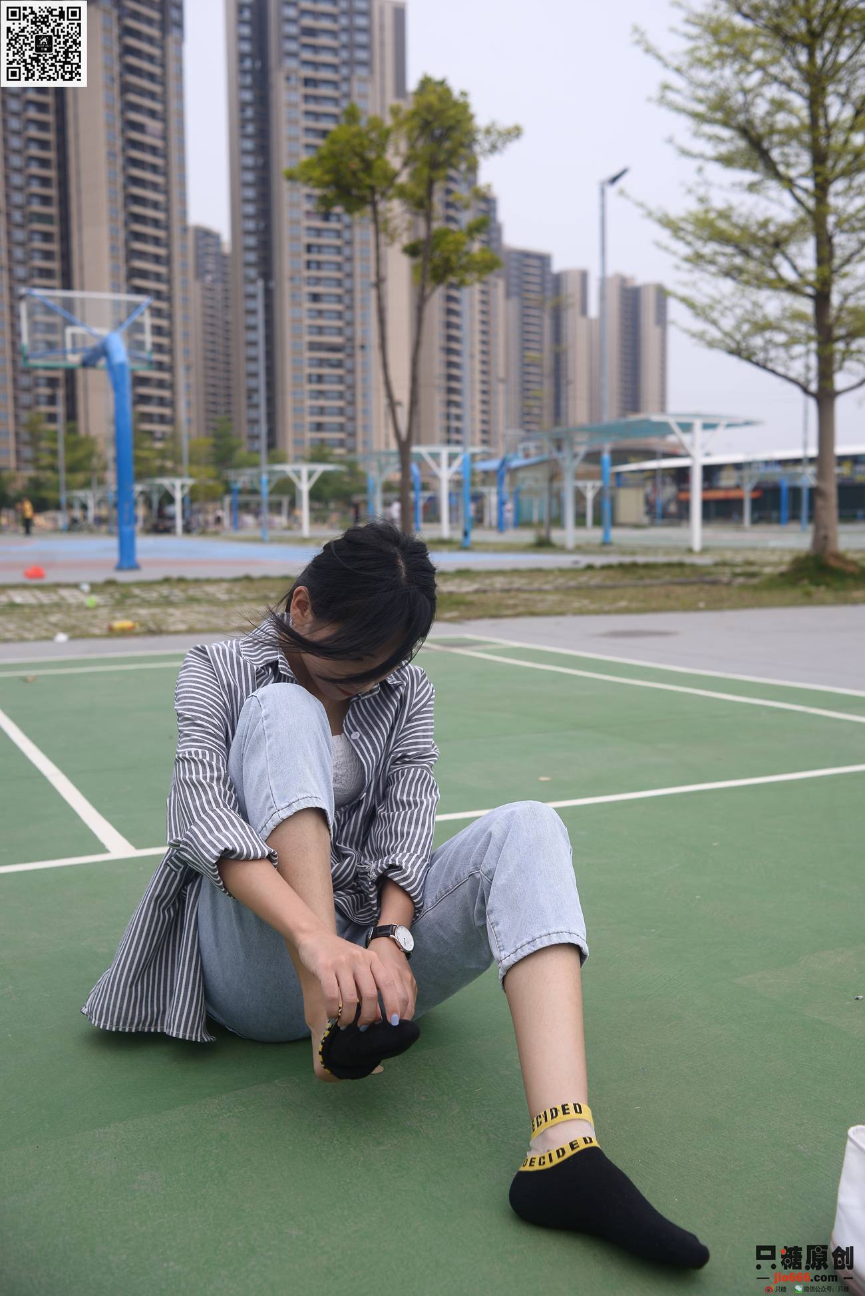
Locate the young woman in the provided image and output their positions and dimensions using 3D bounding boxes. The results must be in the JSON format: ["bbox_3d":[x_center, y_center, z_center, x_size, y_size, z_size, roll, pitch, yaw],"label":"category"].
[{"bbox_3d":[-0.140,0.218,1.605,0.630,0.760,0.910,-2,5,-15],"label":"young woman"}]

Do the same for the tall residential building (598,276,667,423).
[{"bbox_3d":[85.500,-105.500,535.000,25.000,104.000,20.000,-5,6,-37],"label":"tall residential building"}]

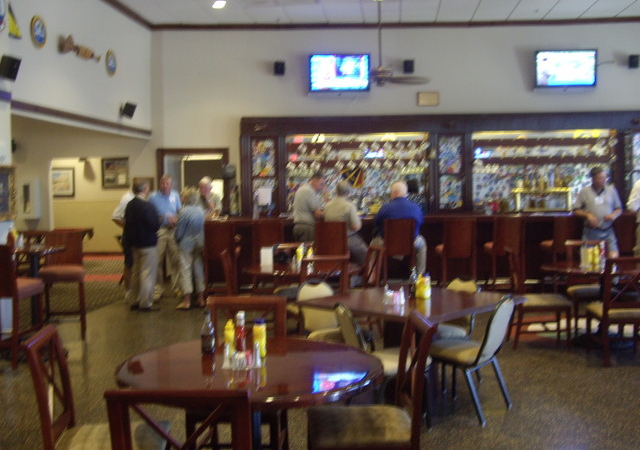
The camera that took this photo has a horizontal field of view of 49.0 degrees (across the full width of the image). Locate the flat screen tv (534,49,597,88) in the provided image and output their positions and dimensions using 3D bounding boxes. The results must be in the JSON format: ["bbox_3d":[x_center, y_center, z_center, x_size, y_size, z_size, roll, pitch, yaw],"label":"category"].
[{"bbox_3d":[4.307,-2.740,12.300,1.060,0.650,0.100,-1,9,4],"label":"flat screen tv"}]

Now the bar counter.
[{"bbox_3d":[1.540,0.436,10.354,6.400,1.100,0.720,-1,3,3],"label":"bar counter"}]

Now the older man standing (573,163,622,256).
[{"bbox_3d":[3.759,0.109,9.519,0.660,1.770,0.420,-2,3,-18],"label":"older man standing"}]

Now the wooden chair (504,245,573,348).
[{"bbox_3d":[2.142,0.718,6.933,0.560,0.950,0.440,0,3,1],"label":"wooden chair"}]

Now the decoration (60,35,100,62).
[{"bbox_3d":[-3.369,-2.497,9.919,0.110,0.270,1.130,0,3,6],"label":"decoration"}]

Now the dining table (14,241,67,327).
[{"bbox_3d":[-2.820,0.759,6.750,0.660,1.020,0.700,-1,3,-2],"label":"dining table"}]

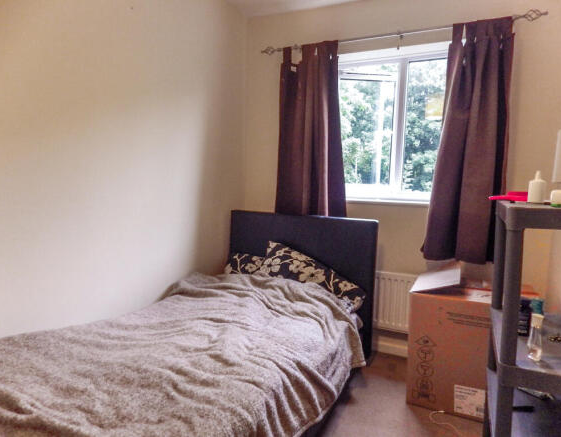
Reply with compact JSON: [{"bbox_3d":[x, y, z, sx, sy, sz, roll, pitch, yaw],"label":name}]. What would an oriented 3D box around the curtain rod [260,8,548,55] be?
[{"bbox_3d":[0.611,-1.091,2.208,1.631,0.076,0.090,3,5,23],"label":"curtain rod"}]

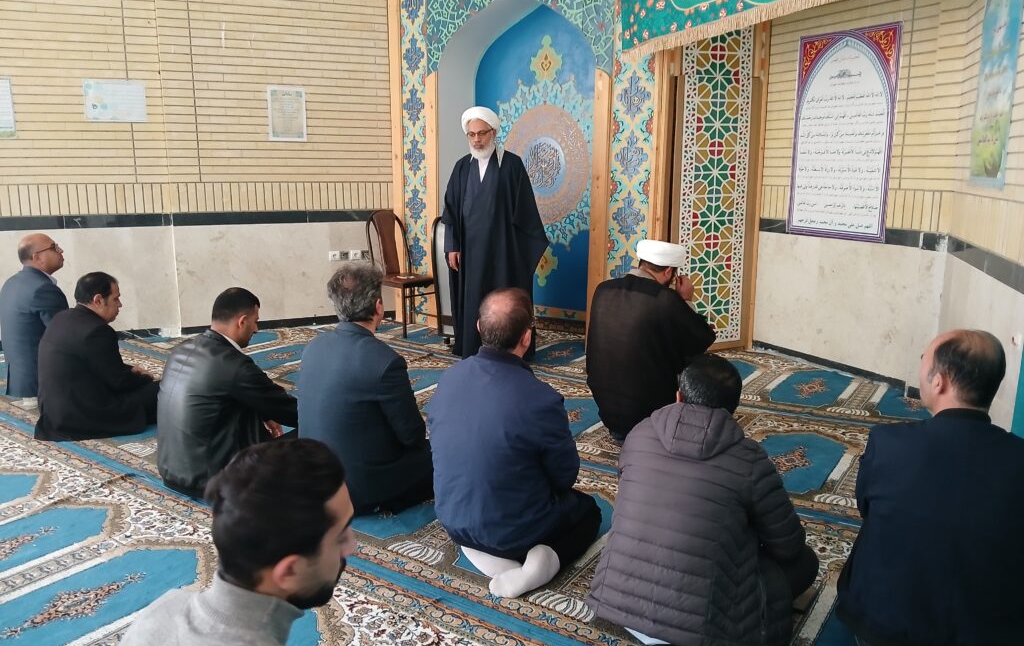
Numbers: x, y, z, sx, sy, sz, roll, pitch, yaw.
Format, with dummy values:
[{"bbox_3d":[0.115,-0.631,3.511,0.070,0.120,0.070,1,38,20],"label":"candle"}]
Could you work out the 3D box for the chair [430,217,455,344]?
[{"bbox_3d":[-0.338,-0.378,6.280,0.520,1.000,0.460,-8,13,-39],"label":"chair"}]

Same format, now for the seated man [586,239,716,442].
[{"bbox_3d":[0.730,0.060,3.970,0.620,0.950,0.700,7,12,35],"label":"seated man"}]

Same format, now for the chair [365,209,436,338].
[{"bbox_3d":[-0.968,-0.430,6.556,0.540,1.000,0.450,6,12,31],"label":"chair"}]

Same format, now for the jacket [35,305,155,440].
[{"bbox_3d":[-2.151,0.210,3.958,0.540,0.630,0.580,8,13,37],"label":"jacket"}]

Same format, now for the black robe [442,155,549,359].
[{"bbox_3d":[-0.133,-0.499,5.649,0.740,1.460,0.500,4,11,22],"label":"black robe"}]

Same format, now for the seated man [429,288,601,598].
[{"bbox_3d":[-0.002,0.322,2.636,0.540,0.890,0.700,7,12,34],"label":"seated man"}]

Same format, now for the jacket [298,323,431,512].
[{"bbox_3d":[-0.552,0.324,3.043,0.530,0.700,0.560,7,12,35],"label":"jacket"}]

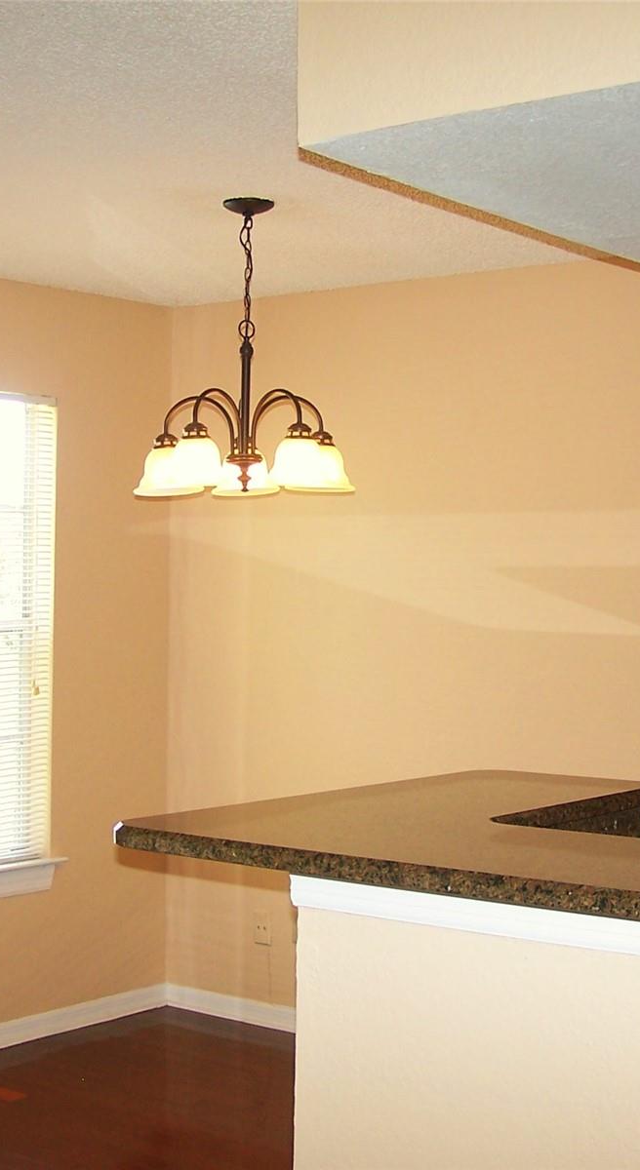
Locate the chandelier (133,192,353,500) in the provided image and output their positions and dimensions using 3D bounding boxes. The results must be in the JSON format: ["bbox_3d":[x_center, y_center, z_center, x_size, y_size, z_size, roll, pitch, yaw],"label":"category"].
[{"bbox_3d":[-0.187,-0.608,4.389,0.585,0.735,0.580,0,0,0],"label":"chandelier"}]

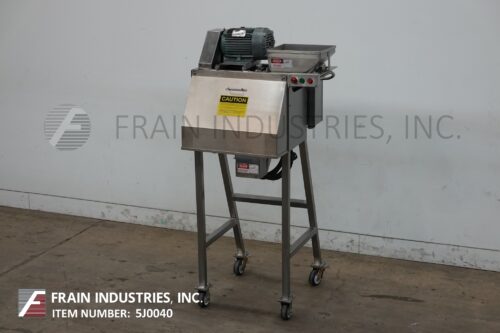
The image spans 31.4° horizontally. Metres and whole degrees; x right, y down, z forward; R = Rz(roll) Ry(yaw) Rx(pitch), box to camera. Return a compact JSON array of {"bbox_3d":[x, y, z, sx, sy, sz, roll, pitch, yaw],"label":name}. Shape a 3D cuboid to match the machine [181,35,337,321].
[{"bbox_3d":[0.109,0.016,4.900,0.715,1.565,0.750,5,16,22],"label":"machine"}]

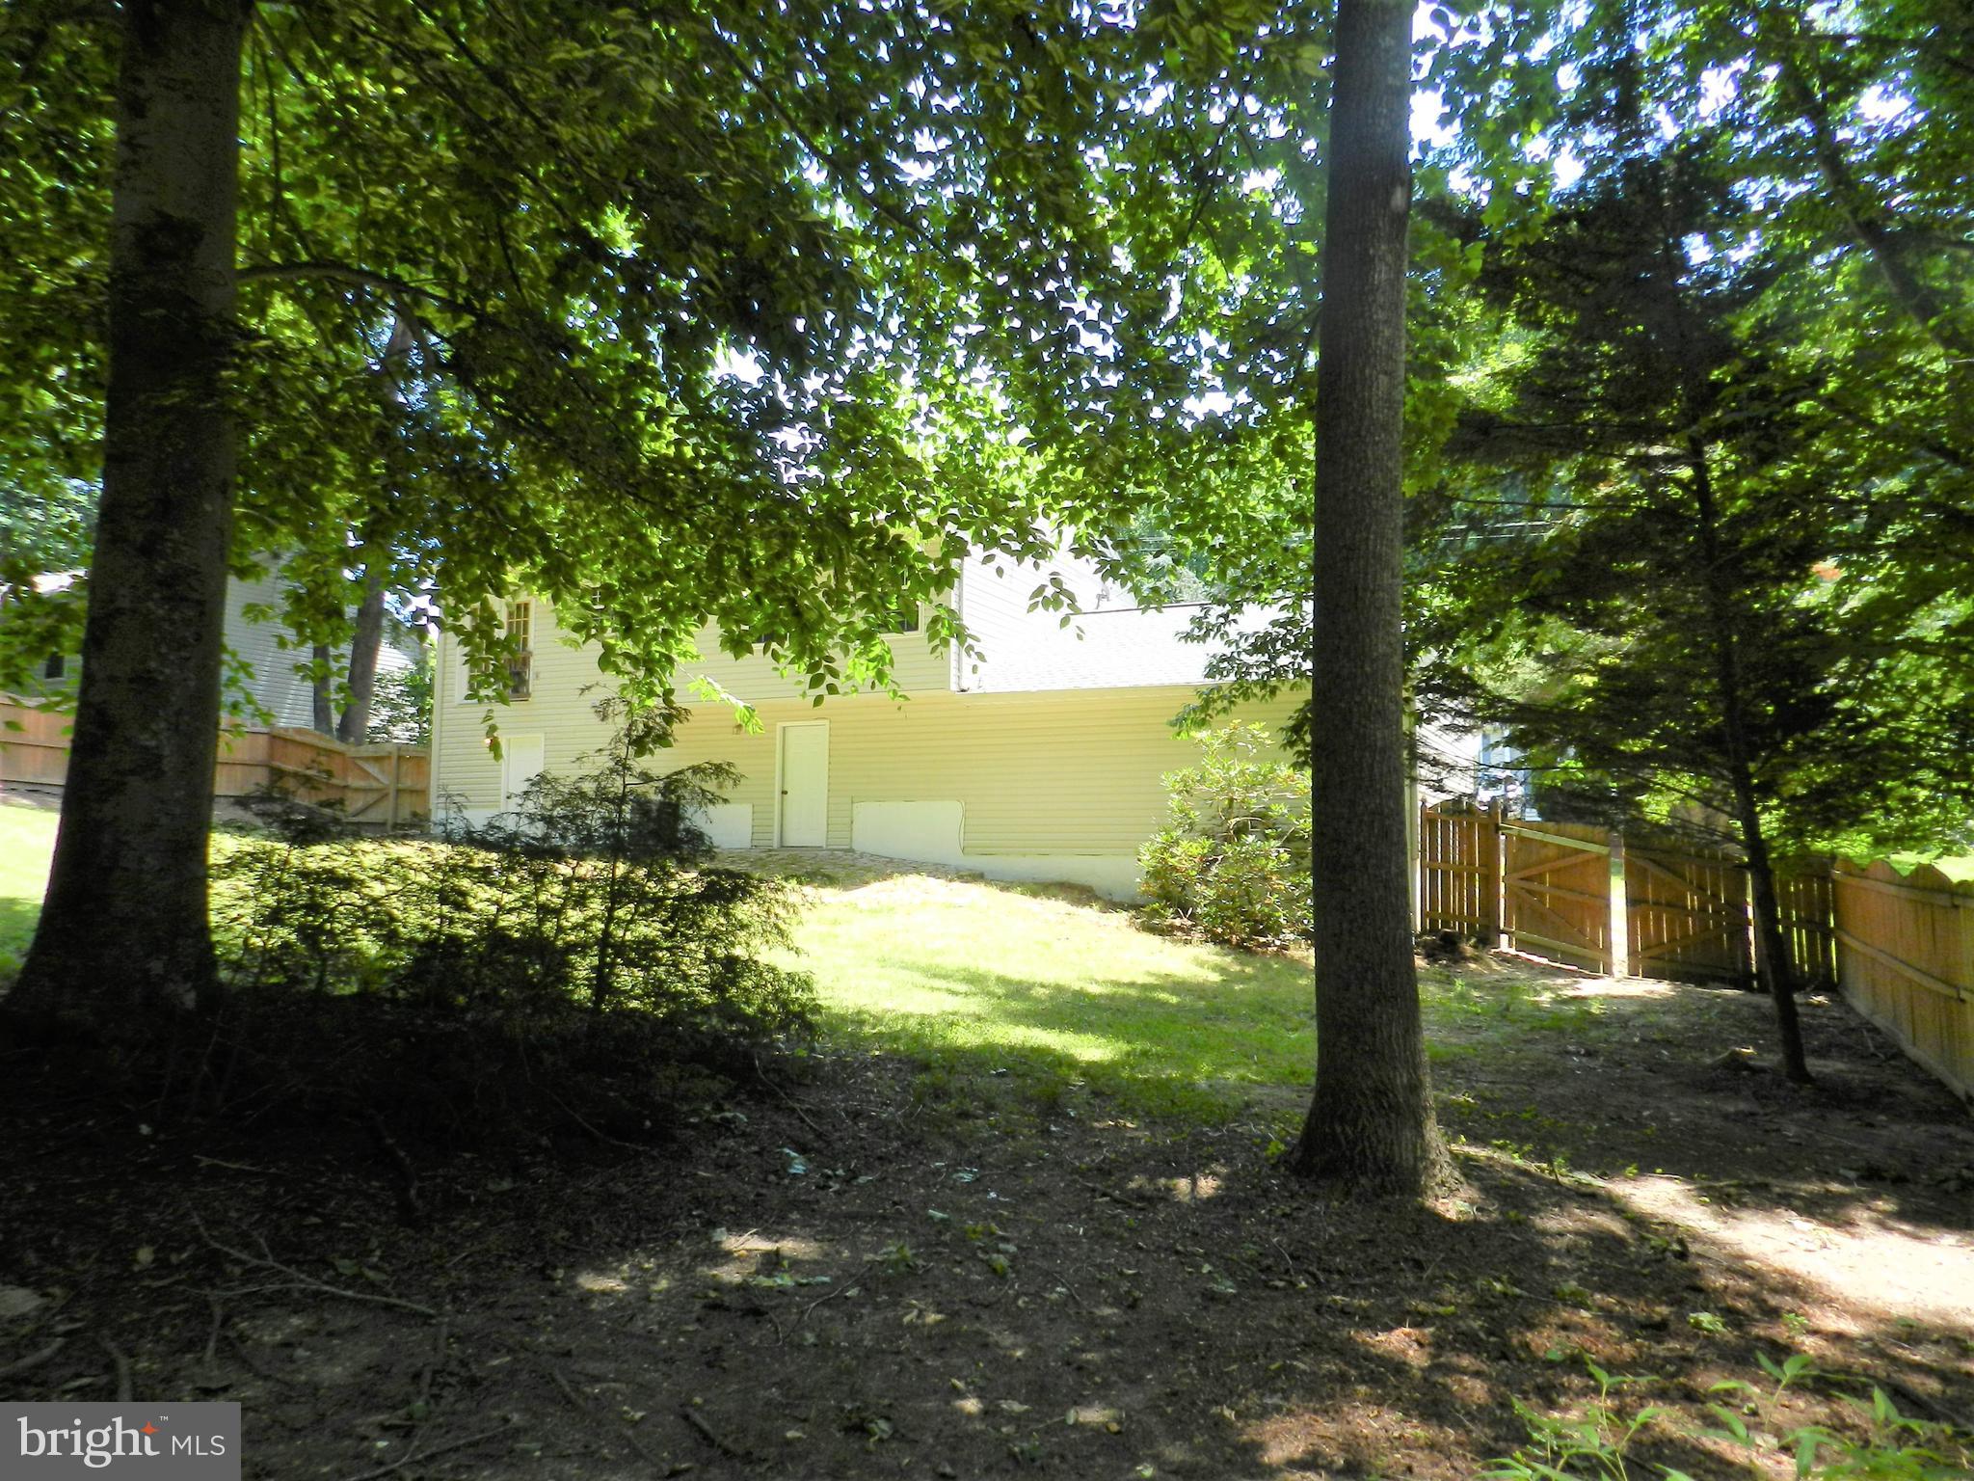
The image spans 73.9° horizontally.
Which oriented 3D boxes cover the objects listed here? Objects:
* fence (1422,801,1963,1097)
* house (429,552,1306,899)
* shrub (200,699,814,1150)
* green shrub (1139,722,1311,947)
[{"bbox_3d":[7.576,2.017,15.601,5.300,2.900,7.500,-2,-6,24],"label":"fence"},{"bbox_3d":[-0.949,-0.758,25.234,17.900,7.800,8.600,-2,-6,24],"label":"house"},{"bbox_3d":[-2.233,0.763,6.141,2.650,1.900,1.900,3,-6,-20],"label":"shrub"},{"bbox_3d":[3.358,1.123,17.433,2.750,2.950,2.300,1,-5,0],"label":"green shrub"}]

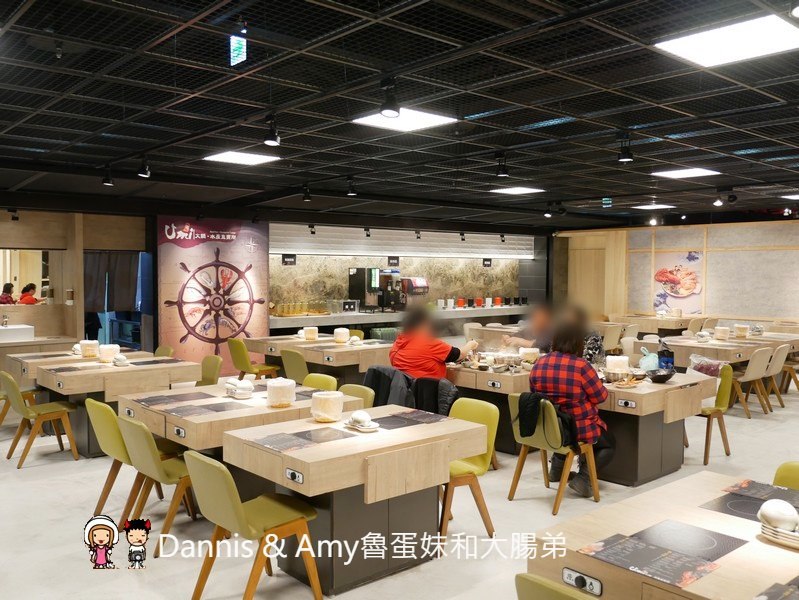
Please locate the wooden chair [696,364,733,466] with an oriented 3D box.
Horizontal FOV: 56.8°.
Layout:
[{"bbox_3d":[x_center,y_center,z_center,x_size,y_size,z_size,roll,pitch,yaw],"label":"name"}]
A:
[{"bbox_3d":[2.628,0.985,6.541,0.540,0.790,0.450,-2,3,-42],"label":"wooden chair"}]

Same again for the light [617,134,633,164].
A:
[{"bbox_3d":[1.791,-1.211,5.882,0.120,0.235,0.120,-2,3,-42],"label":"light"}]

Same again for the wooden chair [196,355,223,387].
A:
[{"bbox_3d":[-2.065,0.952,7.224,0.510,0.780,0.460,-2,3,-41],"label":"wooden chair"}]

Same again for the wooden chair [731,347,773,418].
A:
[{"bbox_3d":[3.961,0.941,8.630,0.460,0.770,0.530,-2,3,-42],"label":"wooden chair"}]

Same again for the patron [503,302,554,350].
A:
[{"bbox_3d":[1.467,0.696,7.774,0.750,1.270,0.540,-2,3,-41],"label":"patron"}]

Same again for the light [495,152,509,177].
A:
[{"bbox_3d":[0.913,-1.209,6.570,0.120,0.230,0.110,0,2,0],"label":"light"}]

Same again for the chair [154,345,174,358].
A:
[{"bbox_3d":[-2.872,0.925,8.340,0.530,0.770,0.460,-2,3,-42],"label":"chair"}]

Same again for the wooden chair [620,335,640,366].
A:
[{"bbox_3d":[3.139,0.871,9.351,0.450,0.790,0.540,-2,3,-42],"label":"wooden chair"}]

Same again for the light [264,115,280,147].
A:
[{"bbox_3d":[-0.899,-1.188,5.213,0.125,0.225,0.125,-2,3,-42],"label":"light"}]

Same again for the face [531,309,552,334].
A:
[{"bbox_3d":[1.492,0.200,7.776,0.200,0.250,0.170,-2,3,-41],"label":"face"}]

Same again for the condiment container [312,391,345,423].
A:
[{"bbox_3d":[-0.421,0.633,4.354,0.180,0.155,0.180,0,2,0],"label":"condiment container"}]

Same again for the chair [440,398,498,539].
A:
[{"bbox_3d":[0.270,1.061,4.534,0.510,0.780,0.460,-2,3,-41],"label":"chair"}]

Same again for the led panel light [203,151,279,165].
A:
[{"bbox_3d":[-1.526,-1.365,7.163,0.580,0.040,0.580,-2,3,-42],"label":"led panel light"}]

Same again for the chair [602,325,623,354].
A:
[{"bbox_3d":[3.129,0.780,11.559,0.450,0.790,0.540,-2,3,-42],"label":"chair"}]

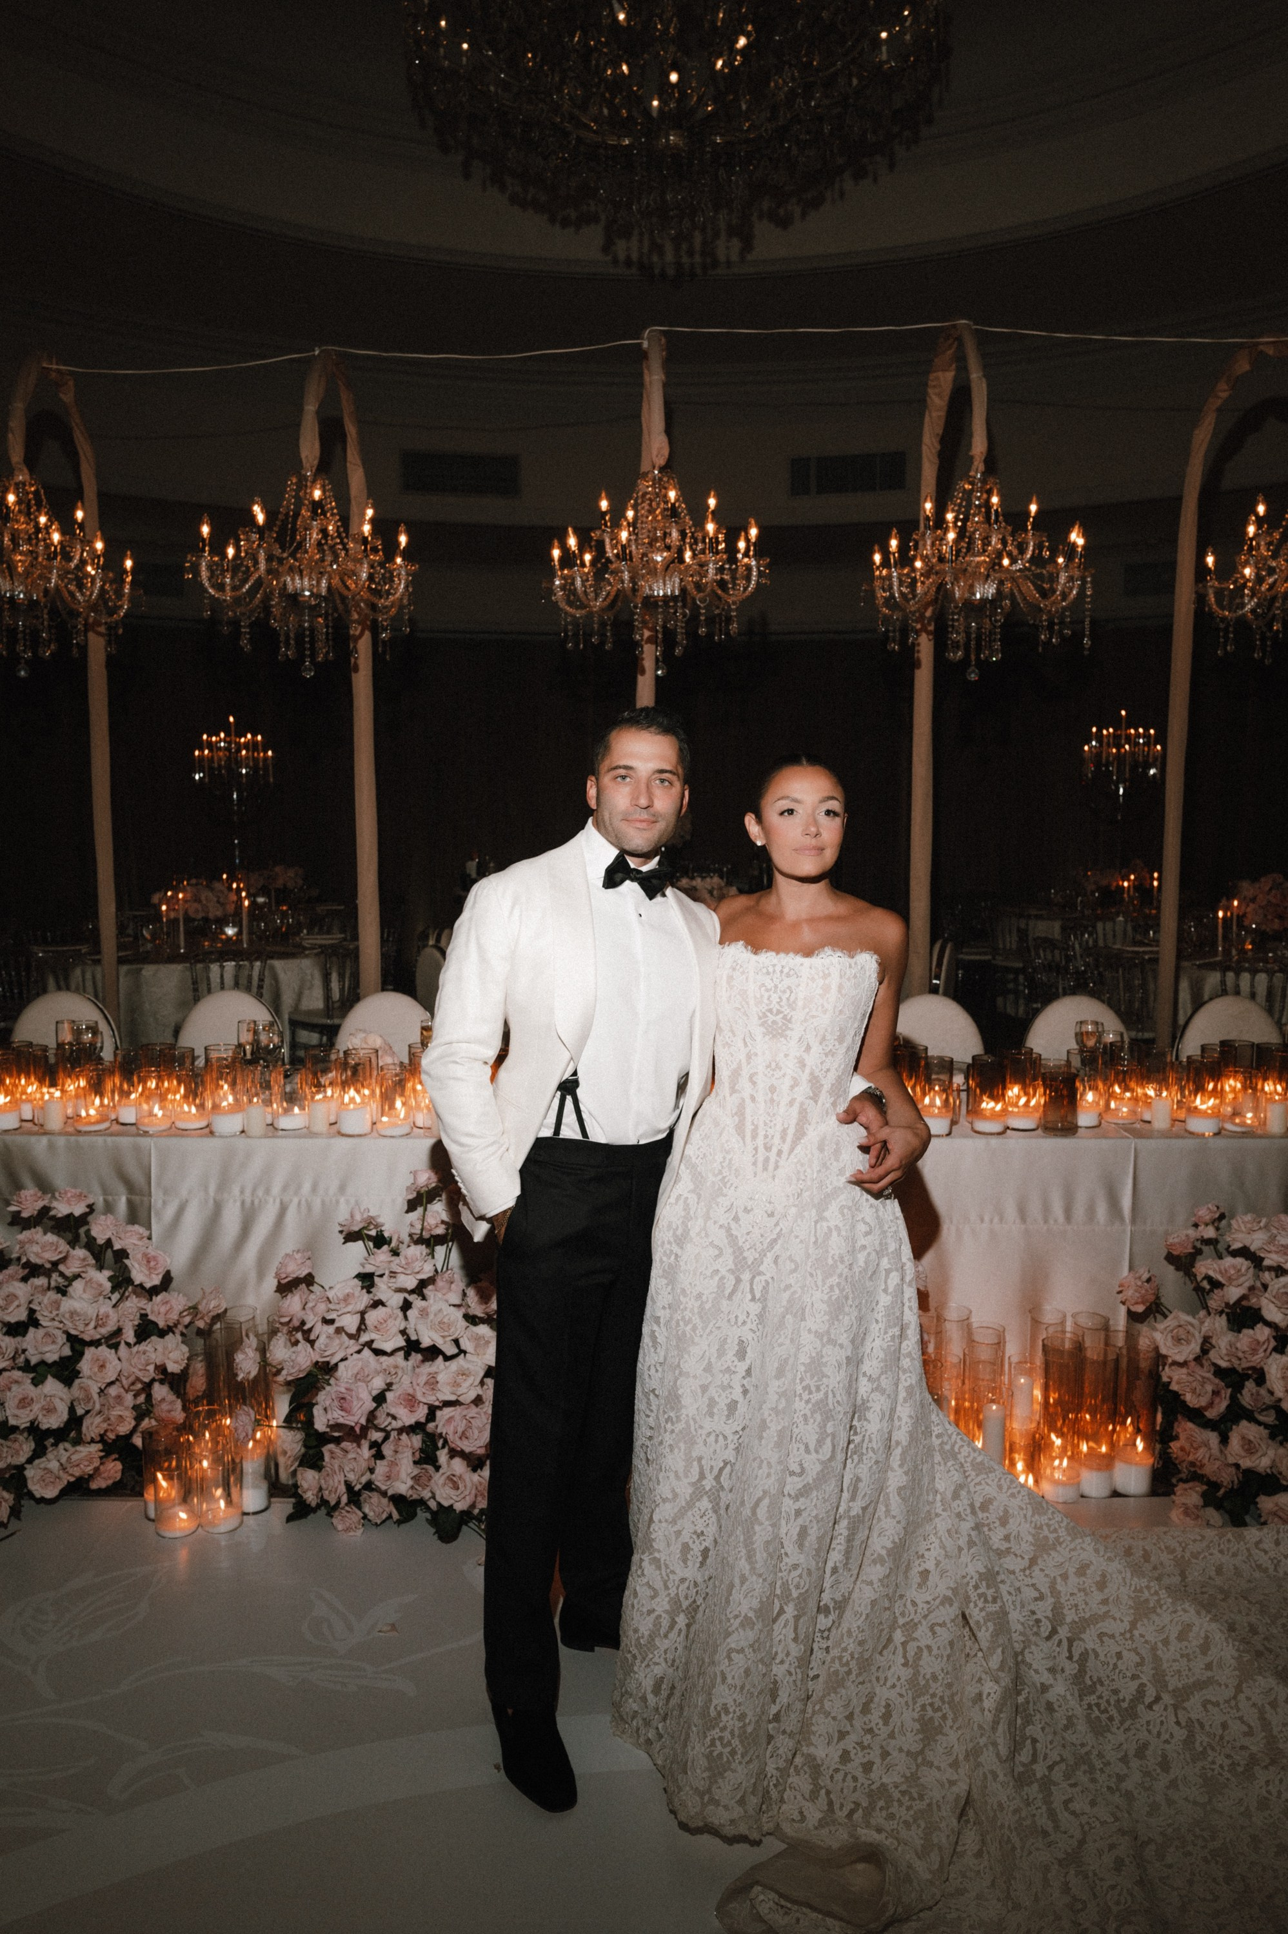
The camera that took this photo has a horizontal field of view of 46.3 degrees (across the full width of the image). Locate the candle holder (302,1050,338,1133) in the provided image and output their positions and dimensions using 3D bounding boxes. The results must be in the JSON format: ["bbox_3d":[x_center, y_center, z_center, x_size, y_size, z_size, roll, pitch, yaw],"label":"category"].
[{"bbox_3d":[-0.884,0.343,4.123,0.091,0.214,0.091,0,7,0],"label":"candle holder"}]

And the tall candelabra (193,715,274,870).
[{"bbox_3d":[-3.176,-1.188,11.541,0.610,1.445,0.610,0,7,0],"label":"tall candelabra"}]

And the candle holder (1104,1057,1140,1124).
[{"bbox_3d":[1.301,0.337,4.104,0.091,0.158,0.091,0,9,0],"label":"candle holder"}]

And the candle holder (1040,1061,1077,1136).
[{"bbox_3d":[1.111,0.352,4.024,0.085,0.184,0.085,0,8,0],"label":"candle holder"}]

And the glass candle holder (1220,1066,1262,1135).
[{"bbox_3d":[1.586,0.354,3.997,0.093,0.157,0.093,0,9,0],"label":"glass candle holder"}]

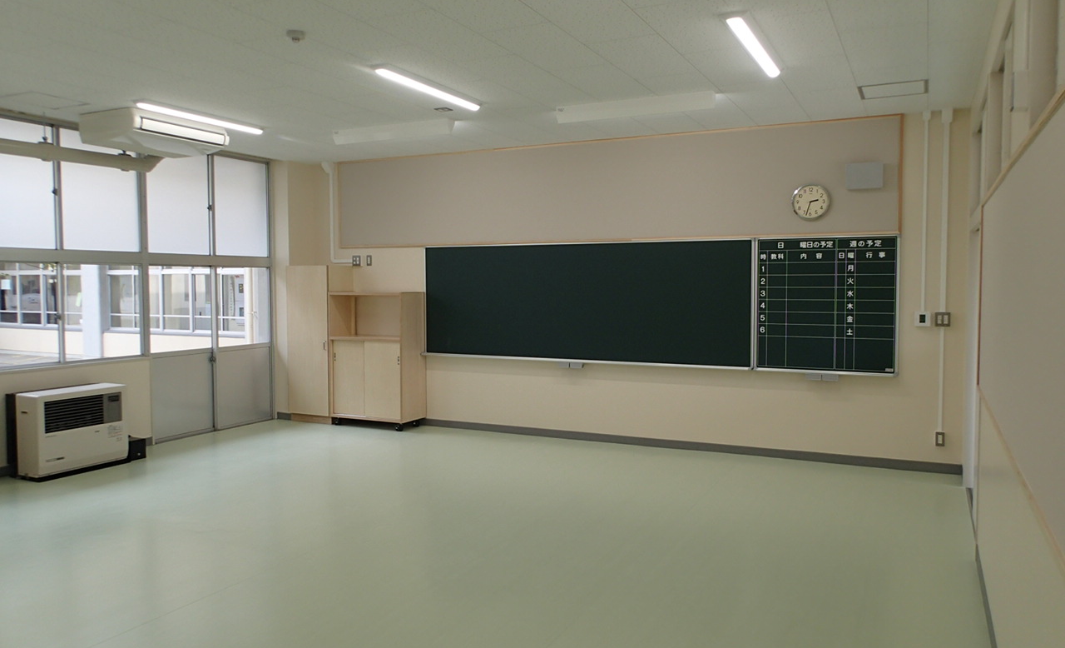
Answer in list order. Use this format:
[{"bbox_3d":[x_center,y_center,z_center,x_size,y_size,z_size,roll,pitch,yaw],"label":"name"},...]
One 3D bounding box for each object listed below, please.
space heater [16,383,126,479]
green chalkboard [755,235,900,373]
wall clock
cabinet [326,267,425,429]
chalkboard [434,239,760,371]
[{"bbox_3d":[-3.891,0.897,6.528,0.301,0.683,0.774,1,3,27],"label":"space heater"},{"bbox_3d":[2.548,-0.162,6.734,1.190,1.202,0.063,1,3,27],"label":"green chalkboard"},{"bbox_3d":[2.440,-1.069,6.750,0.324,0.323,0.047,1,3,27],"label":"wall clock"},{"bbox_3d":[-1.746,0.344,8.676,0.984,1.582,0.448,1,3,27],"label":"cabinet"},{"bbox_3d":[0.393,-0.218,7.820,3.607,1.202,0.063,1,3,27],"label":"chalkboard"}]

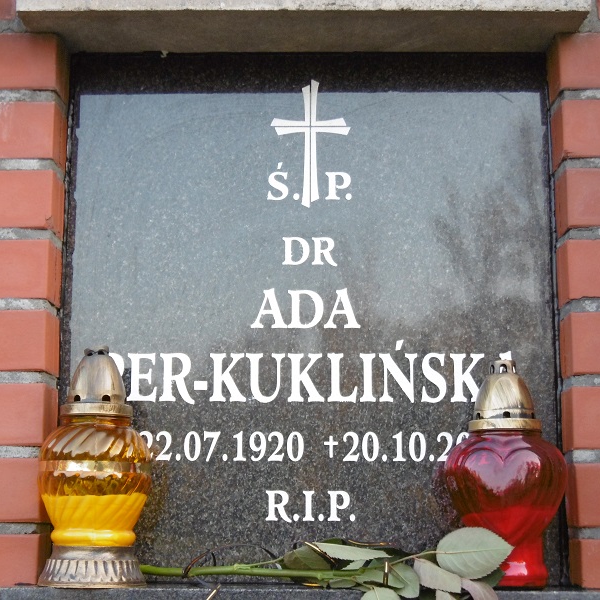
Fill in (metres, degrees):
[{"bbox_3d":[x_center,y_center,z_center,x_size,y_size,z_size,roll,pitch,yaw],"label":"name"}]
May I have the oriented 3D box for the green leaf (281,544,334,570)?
[{"bbox_3d":[0.008,0.263,1.395,0.054,0.027,0.026,0,-10,1],"label":"green leaf"}]

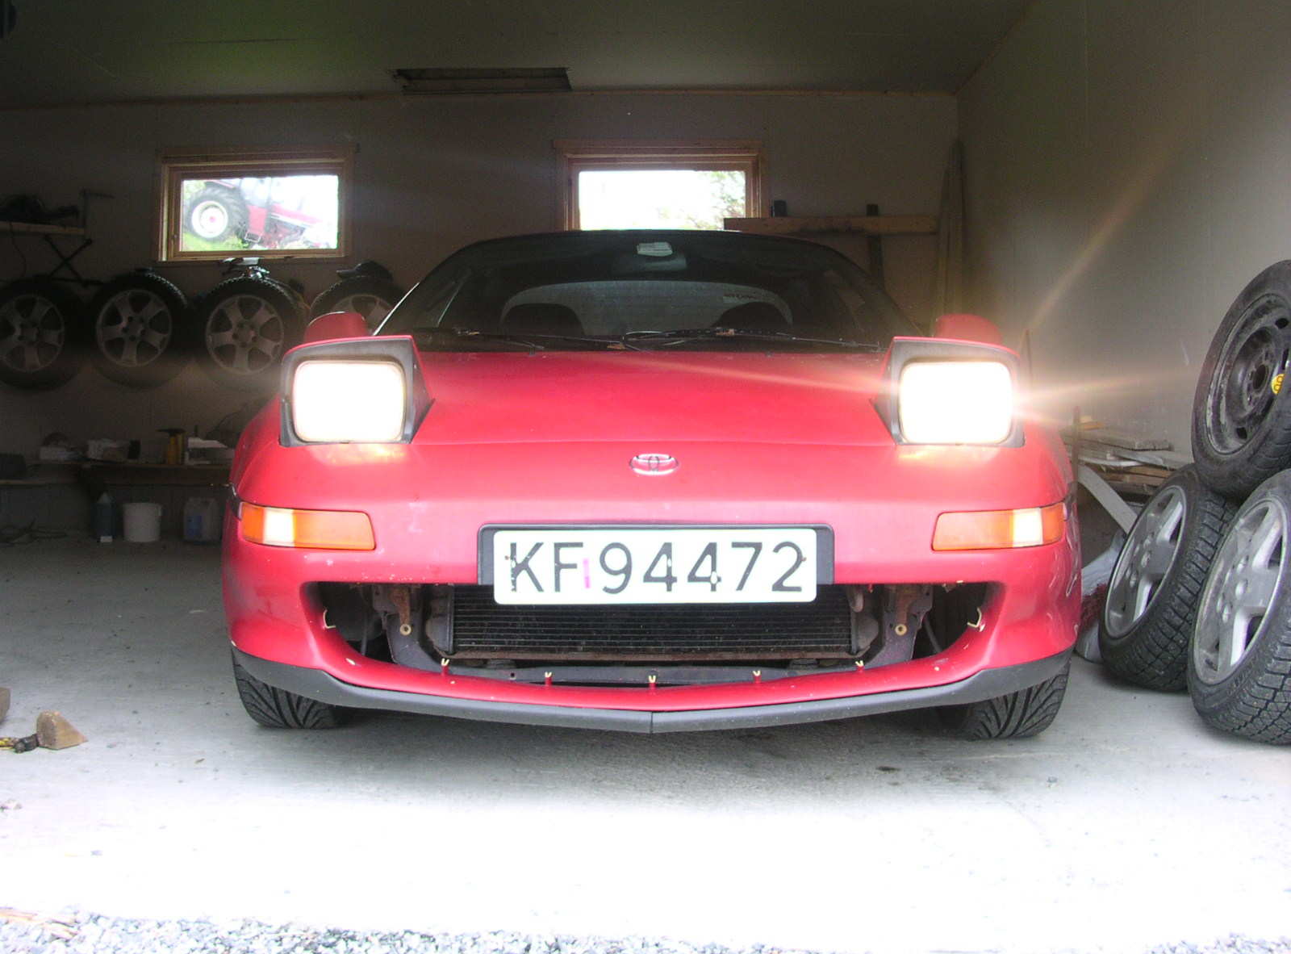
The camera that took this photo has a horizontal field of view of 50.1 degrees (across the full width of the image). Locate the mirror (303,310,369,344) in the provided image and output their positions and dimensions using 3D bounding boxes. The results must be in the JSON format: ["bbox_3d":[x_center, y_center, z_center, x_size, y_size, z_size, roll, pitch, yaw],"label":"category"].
[{"bbox_3d":[-0.784,-0.362,3.500,0.175,0.130,0.130,0,1,0],"label":"mirror"}]

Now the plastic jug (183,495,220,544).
[{"bbox_3d":[-2.602,0.252,8.100,0.190,0.265,0.140,0,1,4],"label":"plastic jug"}]

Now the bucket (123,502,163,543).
[{"bbox_3d":[-2.951,0.266,8.100,0.233,0.225,0.233,0,1,0],"label":"bucket"}]

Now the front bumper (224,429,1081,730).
[{"bbox_3d":[0.013,0.165,2.410,1.660,0.470,0.550,0,1,0],"label":"front bumper"}]

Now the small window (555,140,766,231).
[{"bbox_3d":[0.085,-1.677,8.300,1.250,0.690,0.120,0,1,0],"label":"small window"}]

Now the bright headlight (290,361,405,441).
[{"bbox_3d":[-0.549,-0.139,2.560,0.205,0.150,0.100,0,1,0],"label":"bright headlight"}]

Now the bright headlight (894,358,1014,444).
[{"bbox_3d":[0.576,-0.139,2.560,0.205,0.150,0.100,0,1,0],"label":"bright headlight"}]

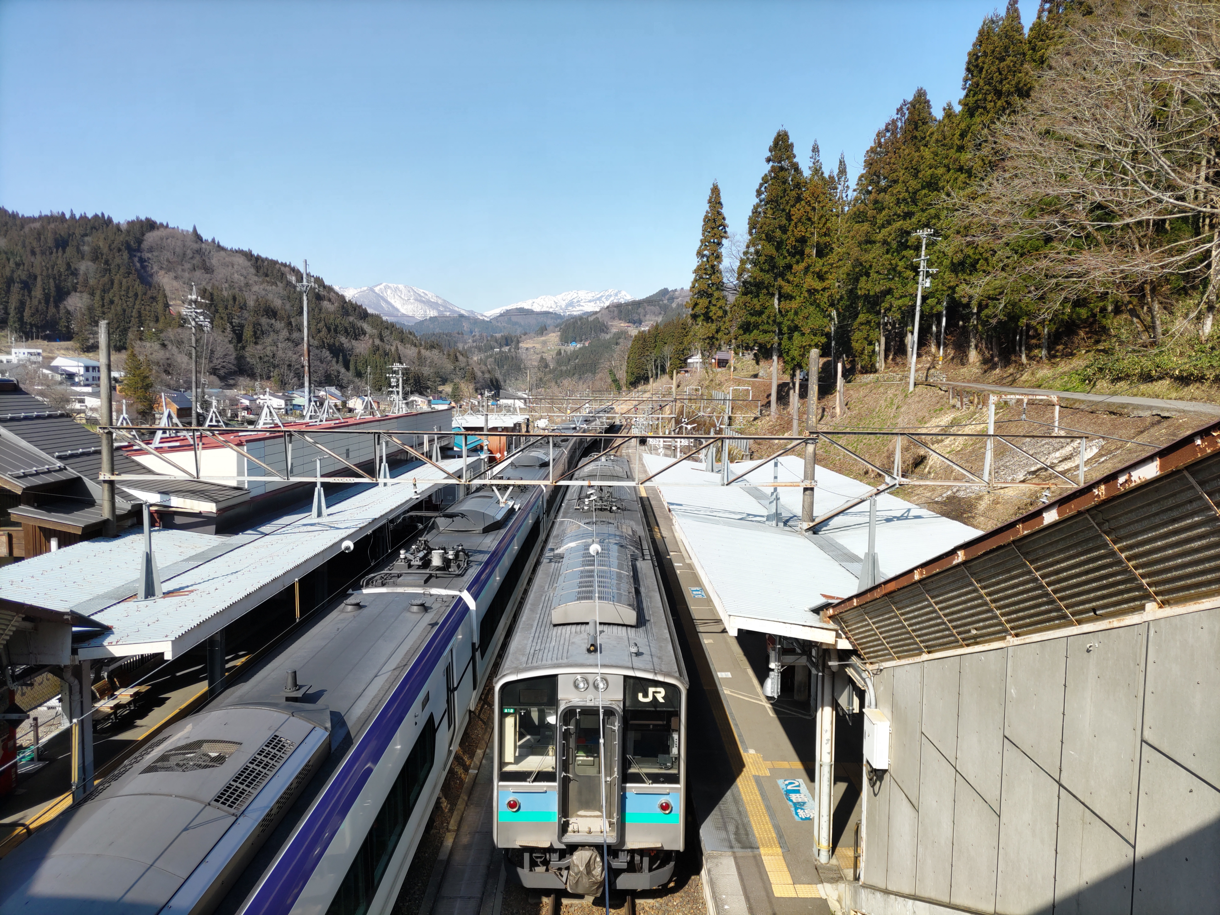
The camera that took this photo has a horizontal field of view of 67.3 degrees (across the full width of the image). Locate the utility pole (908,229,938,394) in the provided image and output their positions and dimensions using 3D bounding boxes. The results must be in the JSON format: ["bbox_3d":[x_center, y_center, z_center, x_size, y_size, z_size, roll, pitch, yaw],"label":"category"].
[{"bbox_3d":[21.755,-10.319,64.464,1.900,11.303,1.400,3,5,0],"label":"utility pole"}]

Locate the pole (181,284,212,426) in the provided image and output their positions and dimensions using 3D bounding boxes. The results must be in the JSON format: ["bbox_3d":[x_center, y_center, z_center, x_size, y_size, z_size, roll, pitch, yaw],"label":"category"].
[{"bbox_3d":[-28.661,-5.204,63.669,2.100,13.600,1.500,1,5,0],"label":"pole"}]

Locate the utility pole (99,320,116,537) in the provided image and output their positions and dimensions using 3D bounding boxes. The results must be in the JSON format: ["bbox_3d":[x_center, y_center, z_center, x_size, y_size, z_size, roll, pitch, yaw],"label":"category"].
[{"bbox_3d":[-11.263,1.010,20.604,0.300,8.100,0.300,1,5,0],"label":"utility pole"}]

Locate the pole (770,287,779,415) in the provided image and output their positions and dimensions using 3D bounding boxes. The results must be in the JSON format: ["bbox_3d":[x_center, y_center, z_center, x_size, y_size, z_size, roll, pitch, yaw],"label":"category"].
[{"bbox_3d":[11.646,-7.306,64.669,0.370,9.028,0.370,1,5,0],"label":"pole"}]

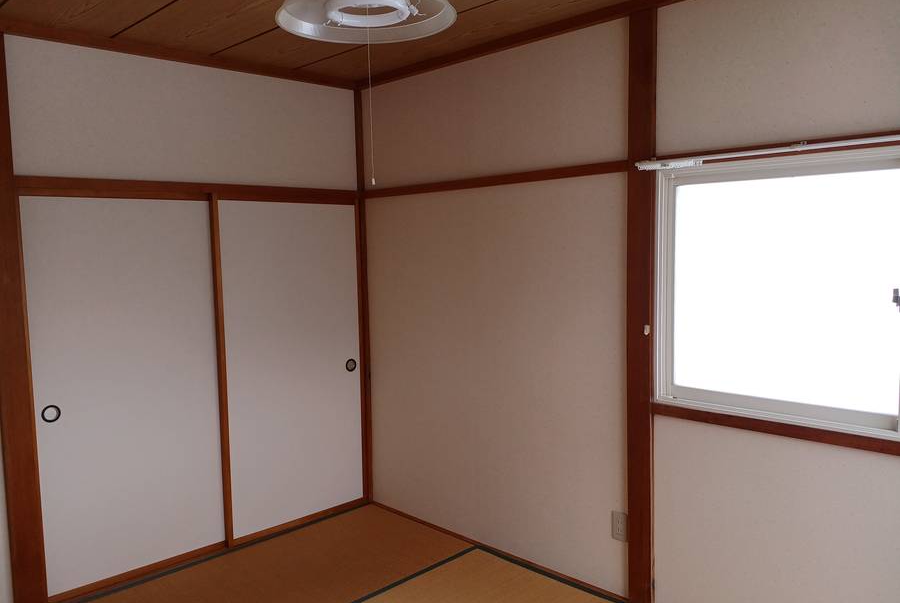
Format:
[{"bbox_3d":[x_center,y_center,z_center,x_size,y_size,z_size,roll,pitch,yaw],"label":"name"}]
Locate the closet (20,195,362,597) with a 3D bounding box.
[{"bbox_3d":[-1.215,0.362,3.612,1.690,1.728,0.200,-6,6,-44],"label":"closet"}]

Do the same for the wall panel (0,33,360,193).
[{"bbox_3d":[-1.180,-0.856,3.450,1.720,0.569,0.050,-6,6,-44],"label":"wall panel"}]

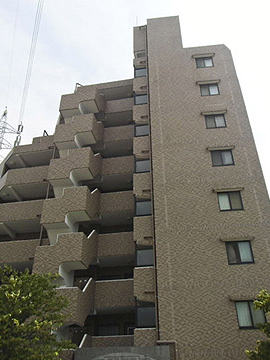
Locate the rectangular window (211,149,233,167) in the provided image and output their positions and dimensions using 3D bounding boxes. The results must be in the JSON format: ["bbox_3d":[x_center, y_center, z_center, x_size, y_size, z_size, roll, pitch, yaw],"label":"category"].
[{"bbox_3d":[5.035,-1.264,19.205,1.200,1.130,0.150,-3,-33,5],"label":"rectangular window"}]

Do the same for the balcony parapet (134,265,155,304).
[{"bbox_3d":[0.492,5.183,16.444,1.039,1.640,0.250,-3,-33,4],"label":"balcony parapet"}]

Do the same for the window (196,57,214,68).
[{"bbox_3d":[5.052,-8.392,23.967,1.197,1.121,0.150,-5,-33,7],"label":"window"}]

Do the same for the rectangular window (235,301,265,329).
[{"bbox_3d":[5.128,5.931,14.627,1.197,1.121,0.150,-5,-33,7],"label":"rectangular window"}]

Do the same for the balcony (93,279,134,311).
[{"bbox_3d":[-1.019,6.538,18.577,2.230,1.450,1.480,-5,-33,7],"label":"balcony"}]

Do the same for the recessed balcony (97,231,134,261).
[{"bbox_3d":[-1.040,4.119,20.095,2.230,1.420,1.380,-5,-33,7],"label":"recessed balcony"}]

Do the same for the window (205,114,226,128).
[{"bbox_3d":[5.108,-3.693,21.135,1.218,1.150,0.150,-3,-33,5],"label":"window"}]

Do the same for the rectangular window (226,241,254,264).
[{"bbox_3d":[5.134,3.576,16.353,1.218,1.150,0.150,-3,-33,5],"label":"rectangular window"}]

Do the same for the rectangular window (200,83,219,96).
[{"bbox_3d":[5.099,-6.116,22.728,1.218,1.150,0.150,-3,-33,5],"label":"rectangular window"}]

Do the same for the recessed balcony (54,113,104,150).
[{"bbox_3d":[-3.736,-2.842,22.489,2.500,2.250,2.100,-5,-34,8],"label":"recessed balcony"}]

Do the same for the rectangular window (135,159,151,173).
[{"bbox_3d":[0.496,-0.813,20.647,0.960,0.990,0.140,-3,-33,5],"label":"rectangular window"}]

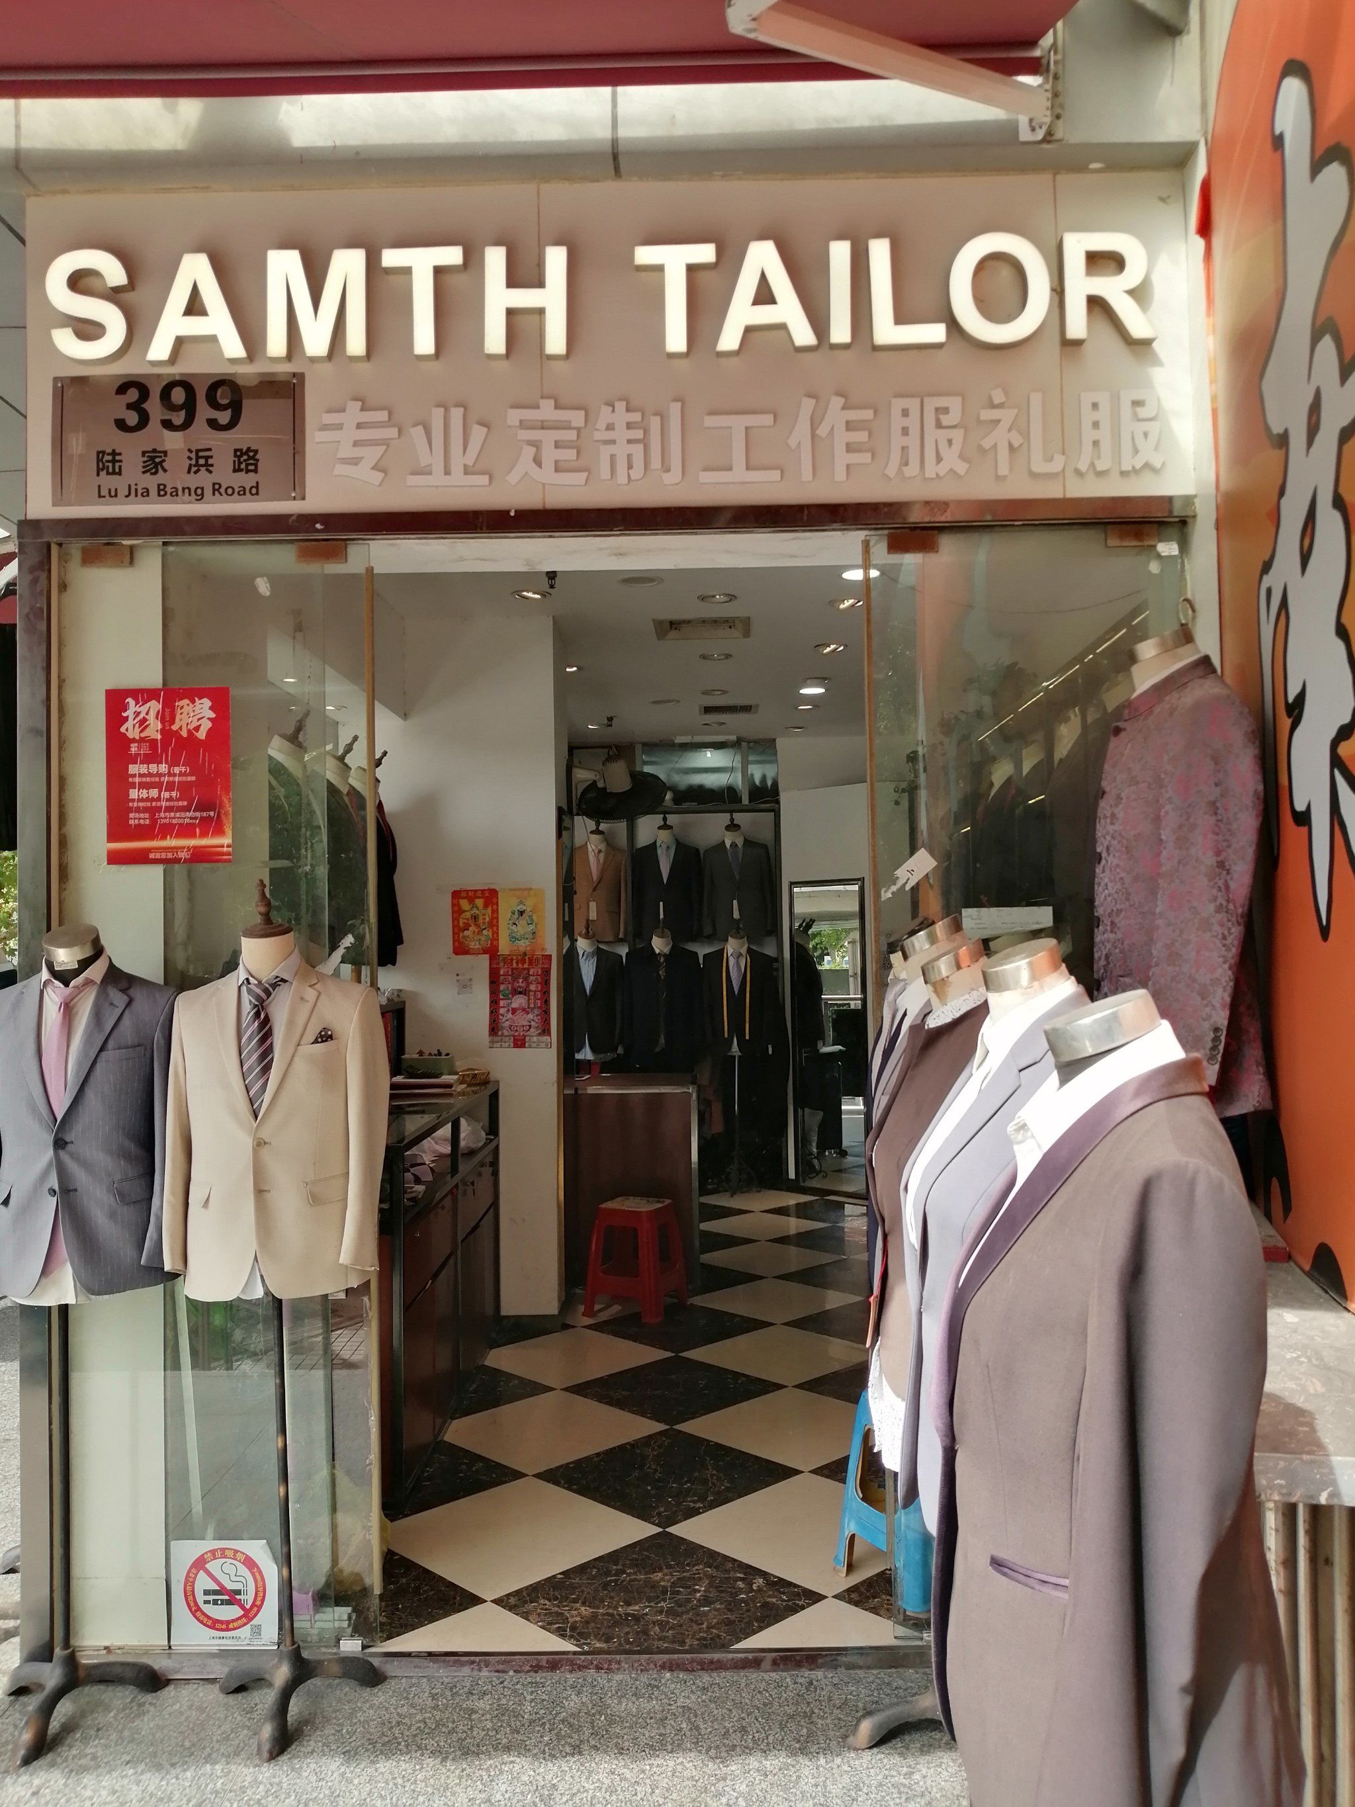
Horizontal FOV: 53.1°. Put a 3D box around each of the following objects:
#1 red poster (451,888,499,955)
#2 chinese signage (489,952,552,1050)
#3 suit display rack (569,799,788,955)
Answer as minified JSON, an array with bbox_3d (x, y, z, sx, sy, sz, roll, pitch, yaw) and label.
[{"bbox_3d":[-0.851,0.074,5.701,0.203,0.285,0.005,-1,-2,1],"label":"red poster"},{"bbox_3d":[-0.660,0.408,5.687,0.260,0.410,0.005,-1,-2,1],"label":"chinese signage"},{"bbox_3d":[-0.029,-0.186,9.431,1.530,1.090,0.450,-1,-2,1],"label":"suit display rack"}]

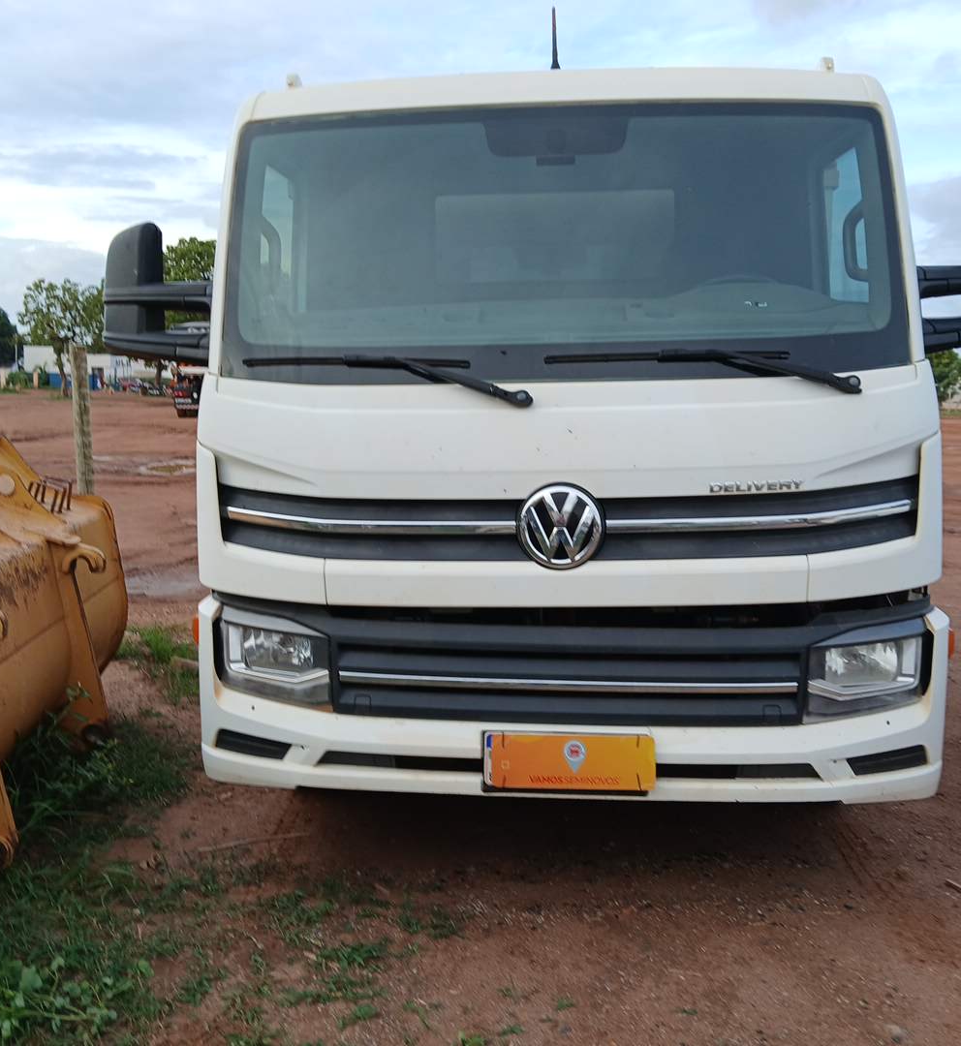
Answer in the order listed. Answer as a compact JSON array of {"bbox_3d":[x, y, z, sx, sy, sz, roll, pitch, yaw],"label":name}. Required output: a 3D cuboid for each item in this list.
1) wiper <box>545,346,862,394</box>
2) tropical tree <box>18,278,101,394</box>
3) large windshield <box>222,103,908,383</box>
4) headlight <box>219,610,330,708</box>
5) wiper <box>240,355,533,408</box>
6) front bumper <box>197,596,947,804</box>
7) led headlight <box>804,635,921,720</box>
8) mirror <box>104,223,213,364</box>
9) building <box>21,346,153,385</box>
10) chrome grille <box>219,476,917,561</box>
[{"bbox_3d":[0.546,-0.371,2.574,0.790,0.120,0.110,0,7,3],"label":"wiper"},{"bbox_3d":[-29.595,-13.162,74.000,6.100,8.236,5.800,1,7,0],"label":"tropical tree"},{"bbox_3d":[0.204,-0.731,2.703,1.770,0.750,0.340,0,7,3],"label":"large windshield"},{"bbox_3d":[-0.528,0.348,2.673,0.310,0.210,0.190,0,7,3],"label":"headlight"},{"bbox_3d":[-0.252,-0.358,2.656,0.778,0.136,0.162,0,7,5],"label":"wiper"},{"bbox_3d":[0.228,0.436,2.700,1.980,0.440,0.400,0,7,3],"label":"front bumper"},{"bbox_3d":[0.980,0.386,2.657,0.333,0.189,0.202,0,7,5],"label":"led headlight"},{"bbox_3d":[-0.919,-0.657,2.972,0.320,0.400,0.207,0,7,5],"label":"mirror"},{"bbox_3d":[-40.497,-16.064,108.000,13.000,4.381,8.000,-1,8,-18],"label":"building"},{"bbox_3d":[0.205,-0.011,2.591,1.810,0.175,0.210,0,7,3],"label":"chrome grille"}]

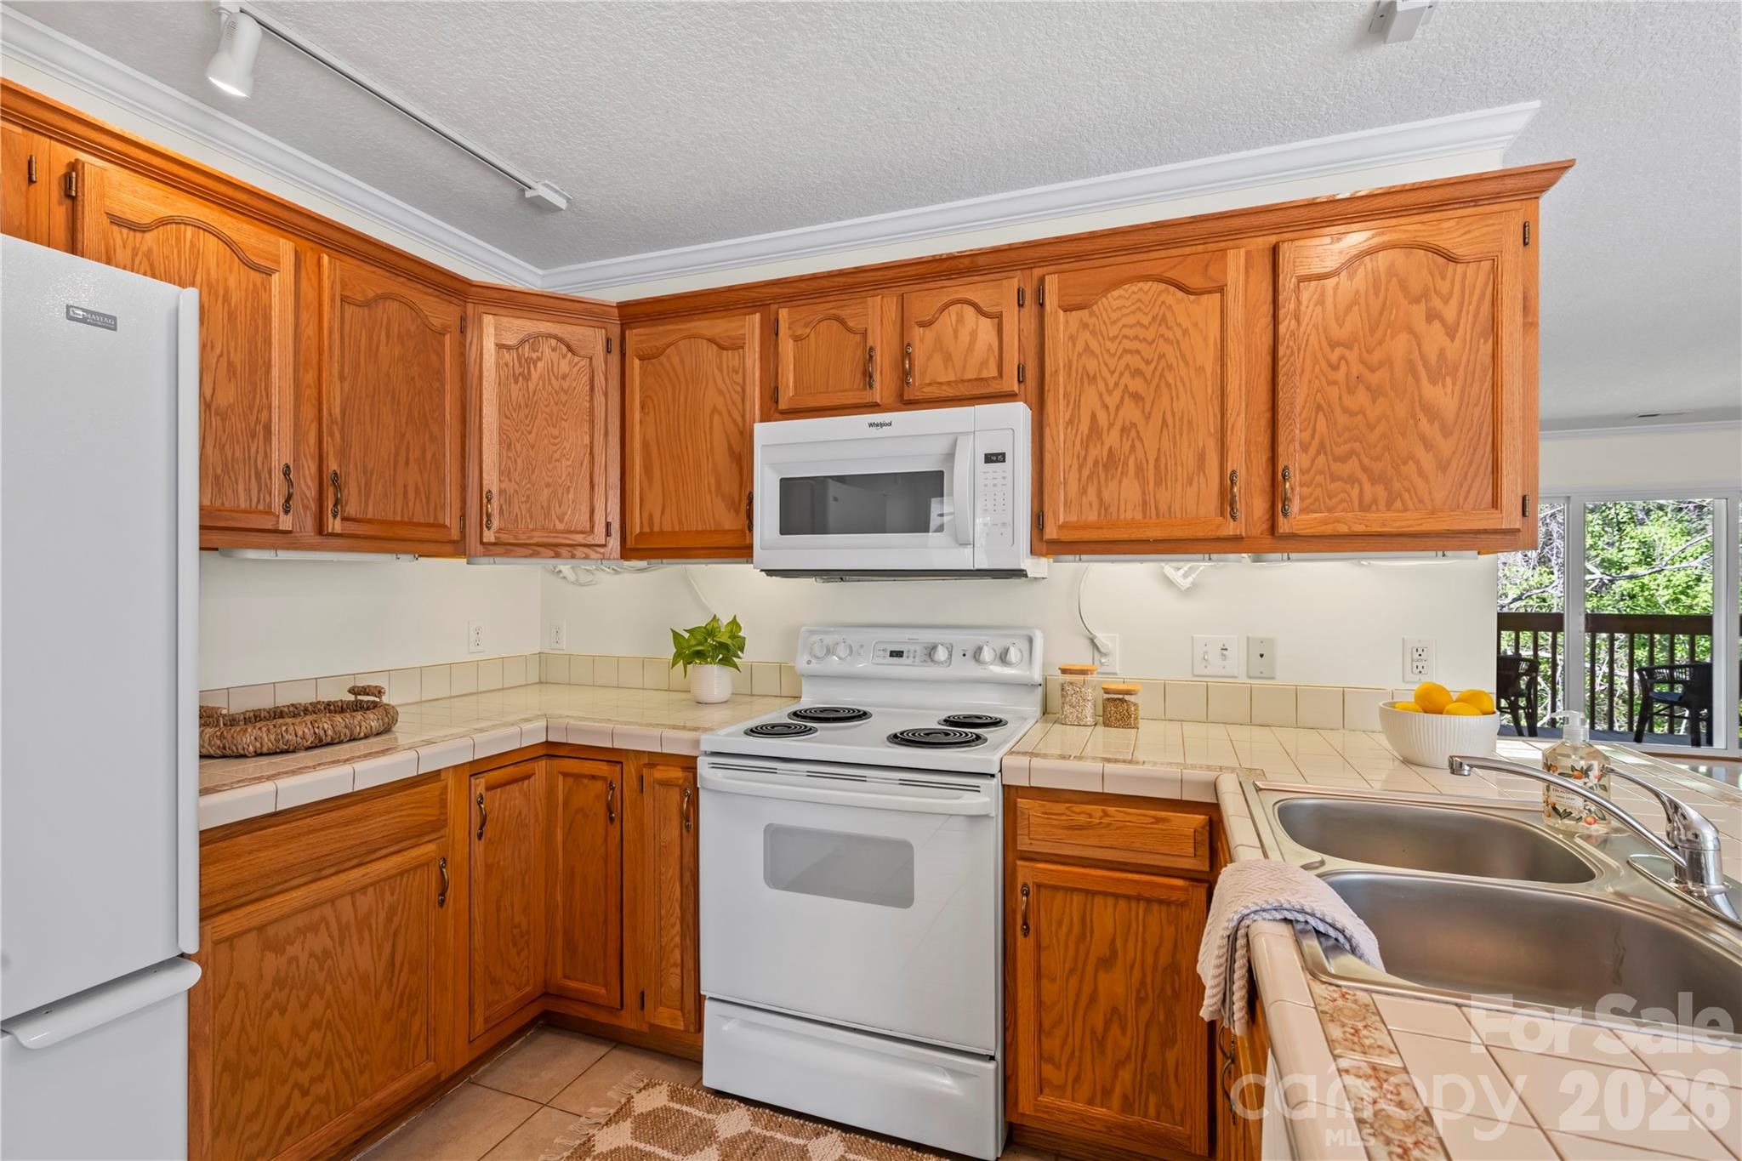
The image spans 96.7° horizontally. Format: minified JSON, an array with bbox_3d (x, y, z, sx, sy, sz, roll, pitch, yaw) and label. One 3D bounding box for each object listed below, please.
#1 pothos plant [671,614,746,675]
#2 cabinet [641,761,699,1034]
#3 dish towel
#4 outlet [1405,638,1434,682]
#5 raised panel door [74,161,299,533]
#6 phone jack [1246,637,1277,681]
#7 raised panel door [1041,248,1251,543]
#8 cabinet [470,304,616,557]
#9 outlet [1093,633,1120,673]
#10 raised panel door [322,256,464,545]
[{"bbox_3d":[-0.531,0.212,2.539,0.235,0.200,0.210,0,0,21],"label":"pothos plant"},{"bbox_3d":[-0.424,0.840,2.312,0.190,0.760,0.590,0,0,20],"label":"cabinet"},{"bbox_3d":[0.500,0.454,0.933,0.180,0.178,0.230,0,0,20],"label":"dish towel"},{"bbox_3d":[1.408,0.206,1.988,0.070,0.115,0.008,0,0,21],"label":"outlet"},{"bbox_3d":[-1.421,-0.448,1.631,0.020,0.678,0.379,0,0,20],"label":"raised panel door"},{"bbox_3d":[1.059,0.209,2.099,0.071,0.114,0.010,0,0,20],"label":"phone jack"},{"bbox_3d":[0.675,-0.447,1.932,0.468,0.686,0.023,0,0,21],"label":"raised panel door"},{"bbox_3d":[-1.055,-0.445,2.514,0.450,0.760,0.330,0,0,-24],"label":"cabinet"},{"bbox_3d":[0.681,0.214,2.238,0.071,0.114,0.012,0,0,20],"label":"outlet"},{"bbox_3d":[-1.264,-0.447,2.055,0.020,0.678,0.394,0,0,20],"label":"raised panel door"}]

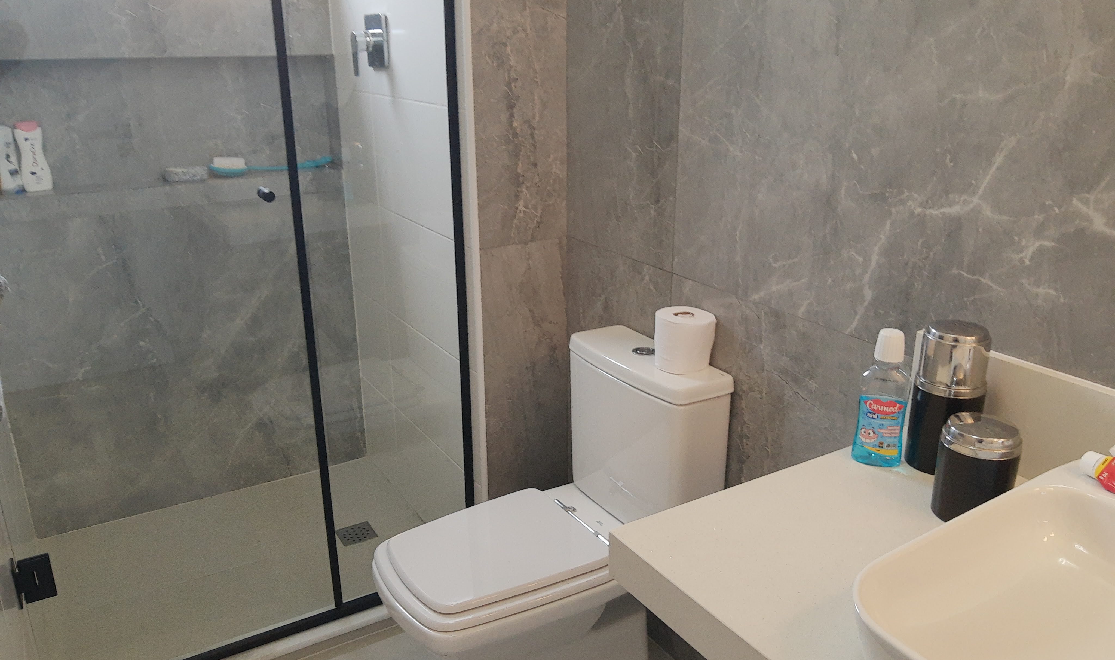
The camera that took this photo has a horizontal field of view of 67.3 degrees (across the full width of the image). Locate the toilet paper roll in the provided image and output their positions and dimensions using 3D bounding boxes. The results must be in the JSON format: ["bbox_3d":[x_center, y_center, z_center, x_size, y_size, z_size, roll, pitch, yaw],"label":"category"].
[{"bbox_3d":[0.242,0.019,1.593,0.112,0.098,0.112,0,19,0],"label":"toilet paper roll"}]

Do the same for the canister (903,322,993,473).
[{"bbox_3d":[0.513,0.088,1.099,0.086,0.189,0.086,-11,21,-29],"label":"canister"}]

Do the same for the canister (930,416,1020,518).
[{"bbox_3d":[0.493,0.166,0.987,0.086,0.114,0.086,-11,21,-29],"label":"canister"}]

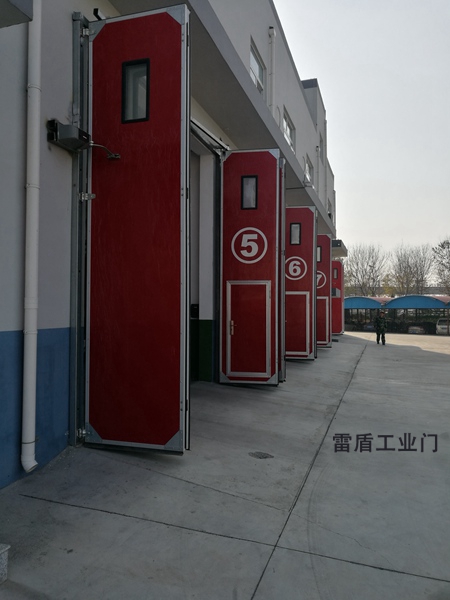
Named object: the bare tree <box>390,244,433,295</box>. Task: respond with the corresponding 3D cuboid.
[{"bbox_3d":[22.694,-1.476,56.866,5.115,10.448,4.860,0,-2,22],"label":"bare tree"}]

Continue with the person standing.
[{"bbox_3d":[7.974,1.462,24.000,0.550,1.710,0.360,0,-2,18],"label":"person standing"}]

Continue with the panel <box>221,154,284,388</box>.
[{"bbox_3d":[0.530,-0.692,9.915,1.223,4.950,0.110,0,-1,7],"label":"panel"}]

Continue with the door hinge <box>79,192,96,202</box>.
[{"bbox_3d":[-1.610,-1.205,5.487,0.200,0.105,0.060,0,-2,16],"label":"door hinge"}]

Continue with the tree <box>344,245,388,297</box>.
[{"bbox_3d":[17.274,-1.487,56.866,5.237,10.427,4.975,0,-2,17],"label":"tree"}]

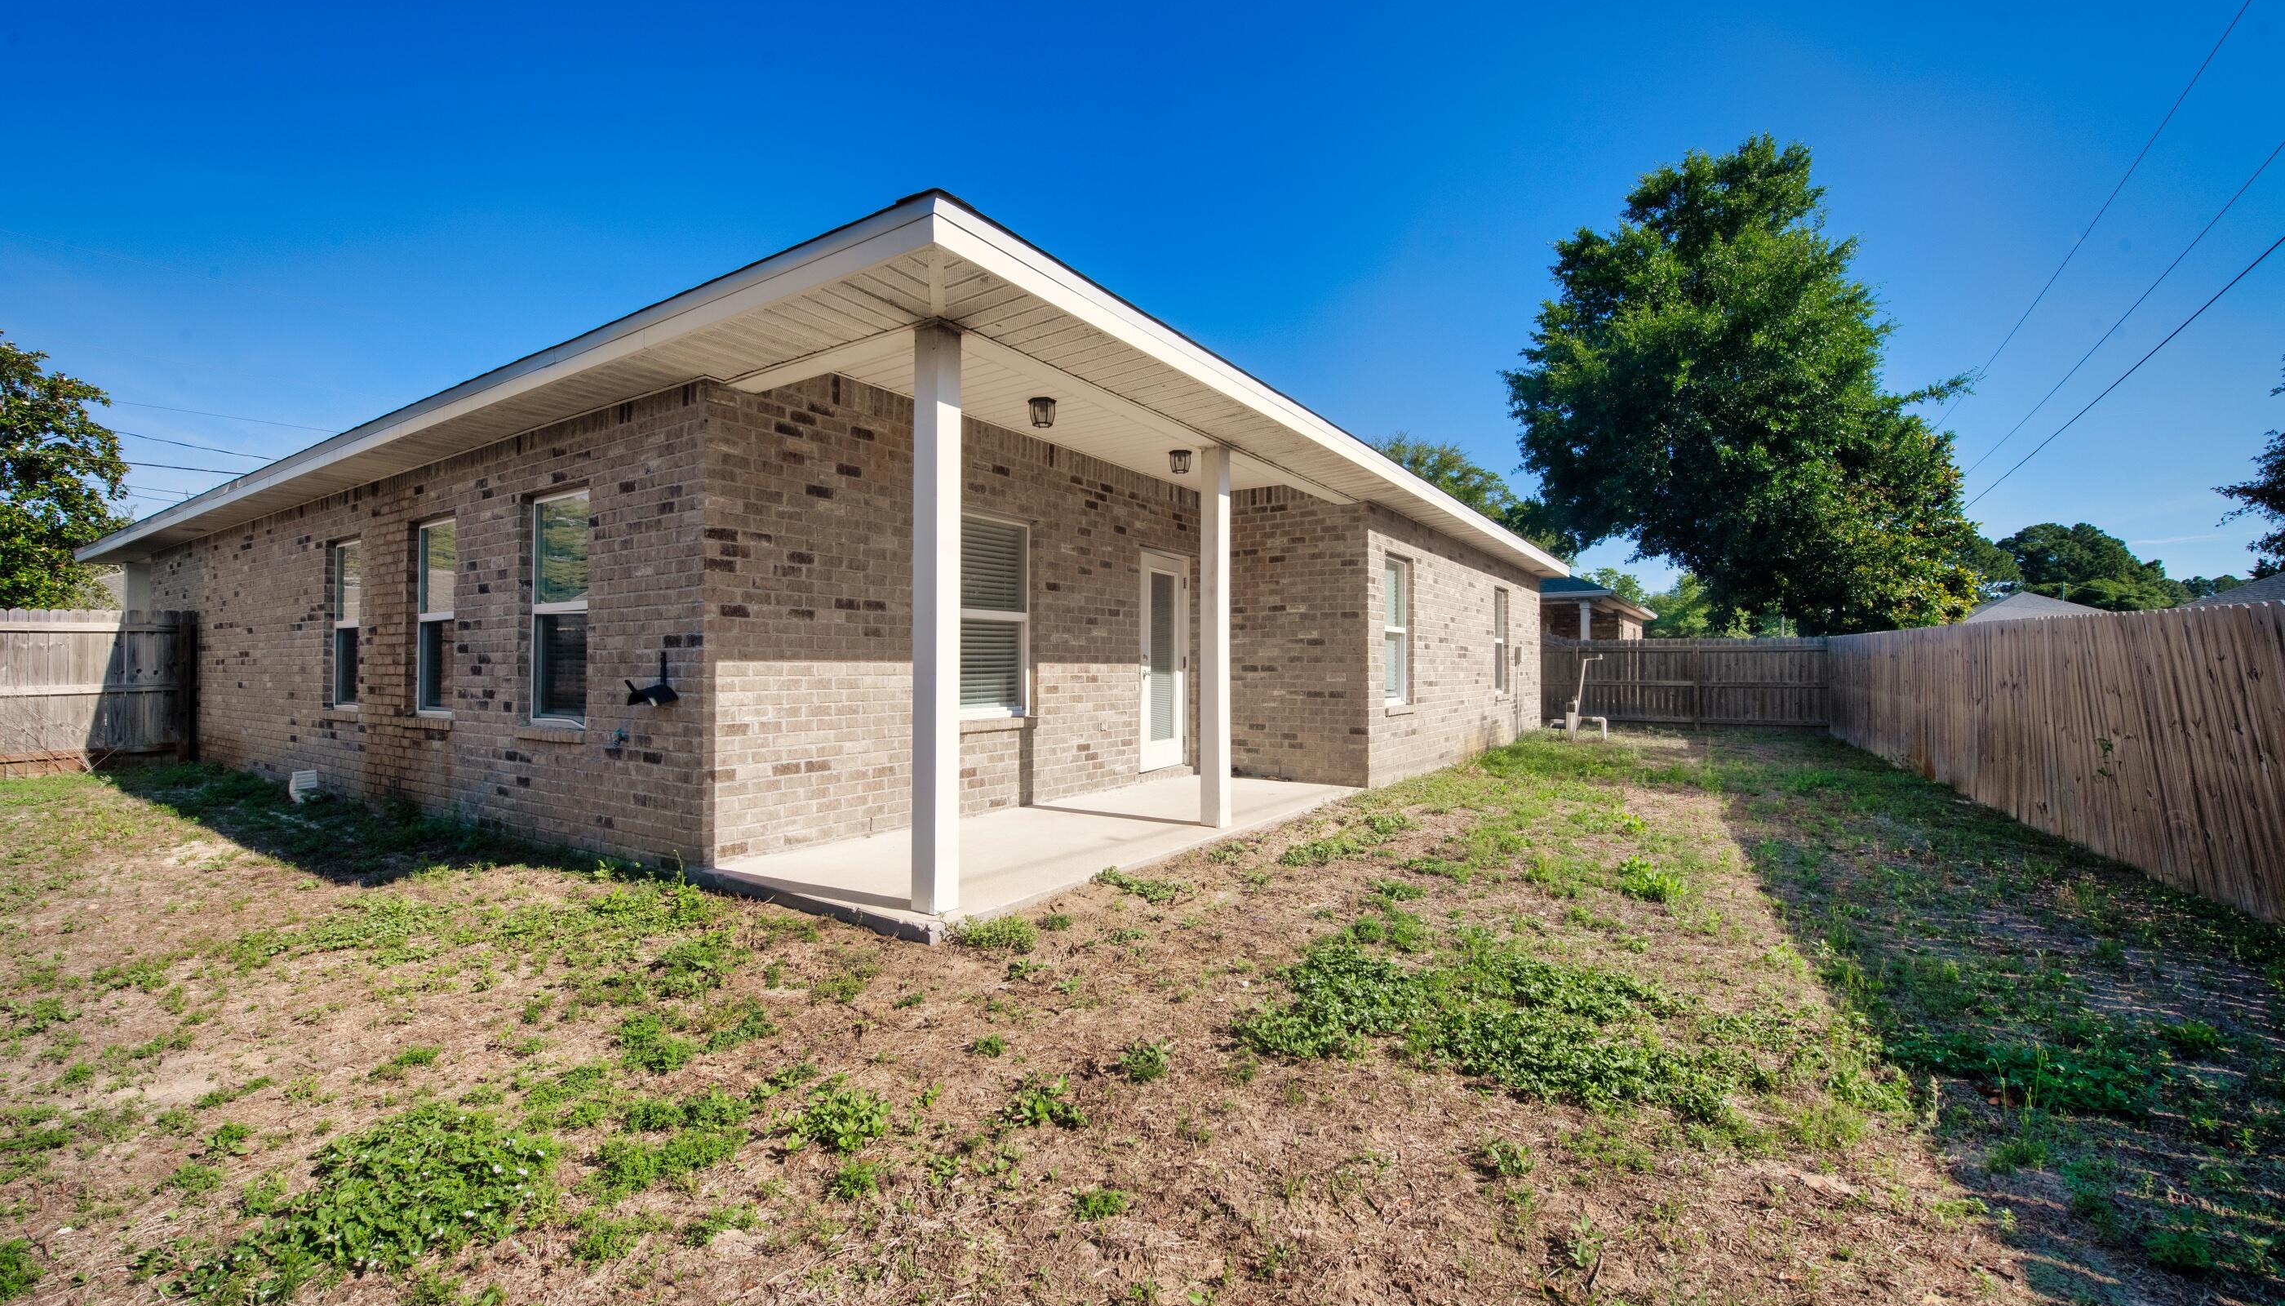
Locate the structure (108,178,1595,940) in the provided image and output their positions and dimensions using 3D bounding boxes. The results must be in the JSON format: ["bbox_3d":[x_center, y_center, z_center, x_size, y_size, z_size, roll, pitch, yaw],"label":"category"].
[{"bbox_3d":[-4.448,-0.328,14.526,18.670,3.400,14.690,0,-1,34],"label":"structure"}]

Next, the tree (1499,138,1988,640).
[{"bbox_3d":[16.528,-6.151,24.570,10.870,15.611,10.544,0,-1,34],"label":"tree"}]

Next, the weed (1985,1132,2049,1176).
[{"bbox_3d":[2.374,1.358,2.411,0.130,0.078,0.110,-1,-1,44],"label":"weed"}]

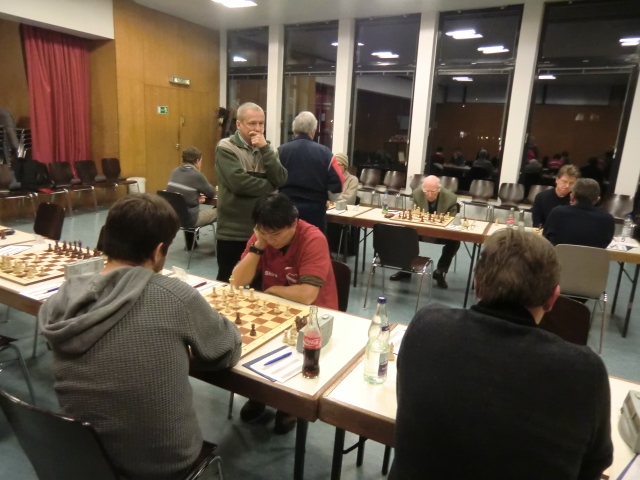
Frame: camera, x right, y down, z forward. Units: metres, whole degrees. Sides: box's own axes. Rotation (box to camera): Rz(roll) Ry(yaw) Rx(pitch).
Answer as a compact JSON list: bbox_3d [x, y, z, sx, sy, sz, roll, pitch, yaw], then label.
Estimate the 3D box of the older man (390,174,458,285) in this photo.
[{"bbox_3d":[1.280,-0.140,5.189,0.570,1.170,0.780,9,14,24],"label":"older man"}]

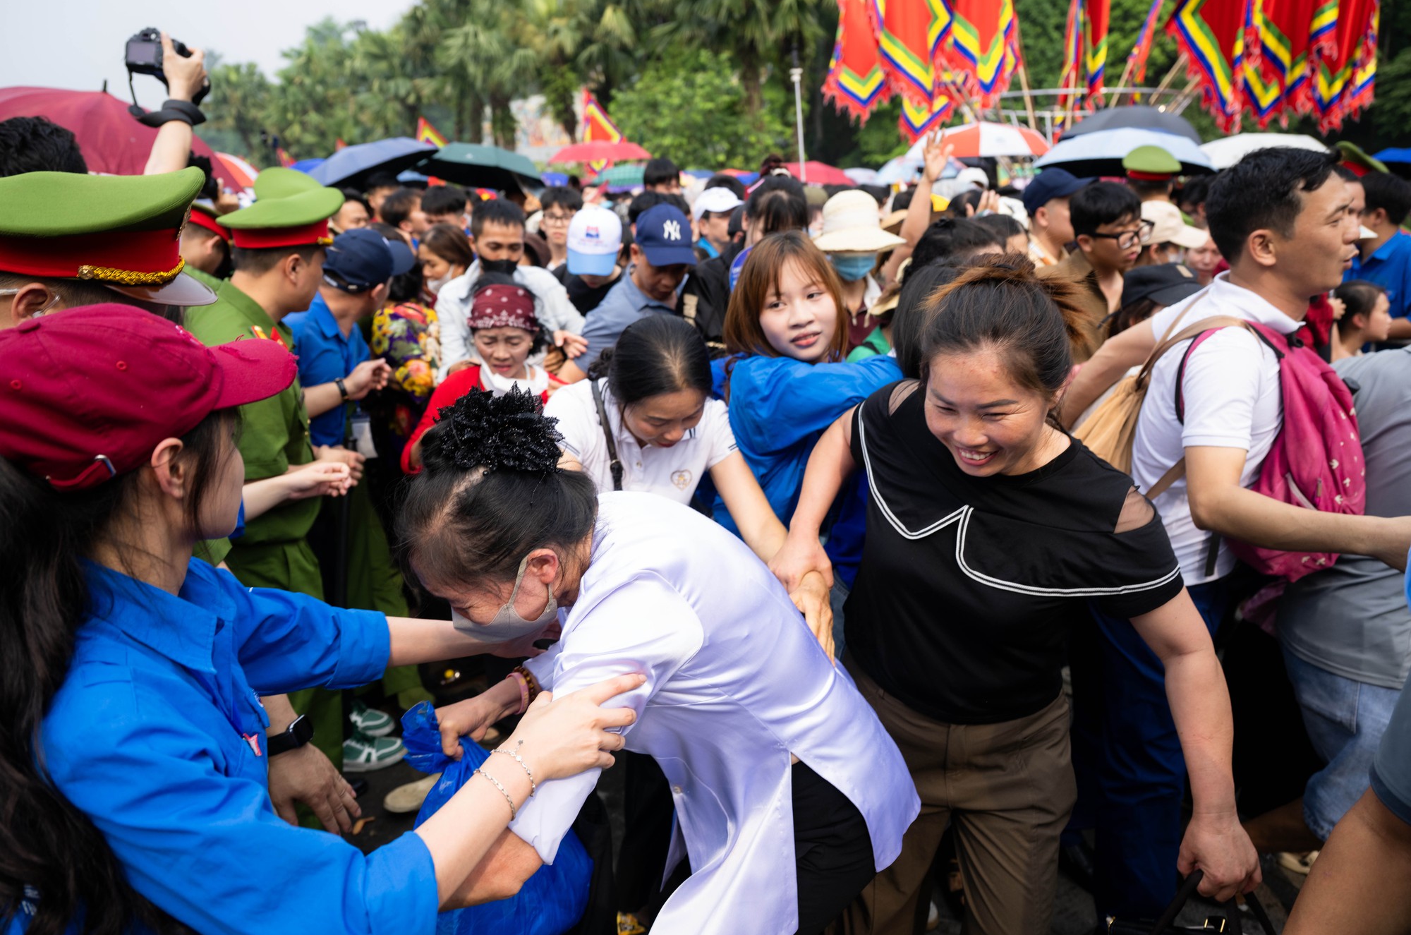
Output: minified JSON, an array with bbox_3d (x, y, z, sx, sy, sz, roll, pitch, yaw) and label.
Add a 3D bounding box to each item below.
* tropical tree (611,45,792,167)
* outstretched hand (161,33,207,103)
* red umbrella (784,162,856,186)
[{"bbox_3d":[-0.029,-7.083,20.834,3.900,4.400,3.600,-1,18,0],"label":"tropical tree"},{"bbox_3d":[-1.182,-0.906,2.130,0.100,0.150,0.100,0,18,-12],"label":"outstretched hand"},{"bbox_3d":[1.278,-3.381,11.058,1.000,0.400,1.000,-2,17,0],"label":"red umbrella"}]

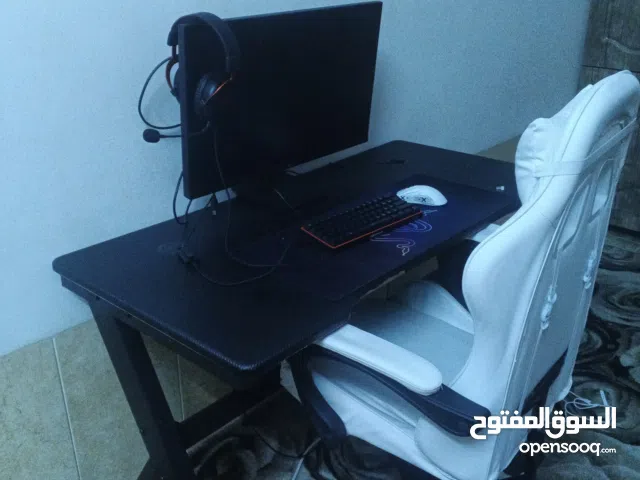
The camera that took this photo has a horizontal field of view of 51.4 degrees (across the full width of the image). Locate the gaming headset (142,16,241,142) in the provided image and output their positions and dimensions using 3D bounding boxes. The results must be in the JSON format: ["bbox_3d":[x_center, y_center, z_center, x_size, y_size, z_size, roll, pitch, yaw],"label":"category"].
[{"bbox_3d":[-0.266,-0.317,1.270,0.185,0.210,0.190,19,30,37],"label":"gaming headset"}]

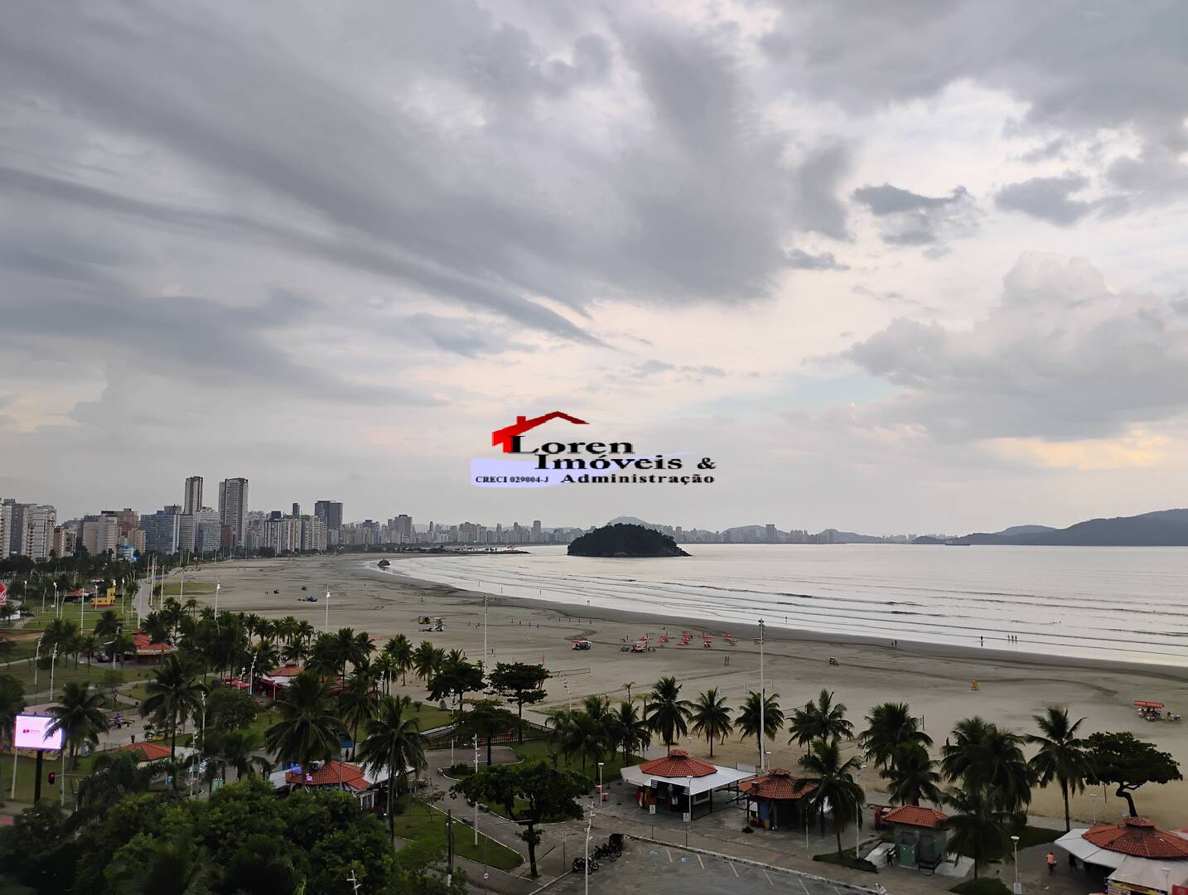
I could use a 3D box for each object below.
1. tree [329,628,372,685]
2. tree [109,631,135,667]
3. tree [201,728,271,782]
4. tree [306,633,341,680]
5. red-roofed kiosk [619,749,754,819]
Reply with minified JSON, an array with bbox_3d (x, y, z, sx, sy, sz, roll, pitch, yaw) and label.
[{"bbox_3d":[-42.096,36.776,166.601,6.748,11.224,6.748,1,-6,-14],"label":"tree"},{"bbox_3d":[-98.468,41.966,200.790,5.422,7.343,5.422,3,-6,-26],"label":"tree"},{"bbox_3d":[-36.746,32.444,98.838,7.244,7.057,7.244,2,-6,-20],"label":"tree"},{"bbox_3d":[-45.810,36.910,163.260,5.830,10.840,5.830,2,-6,-15],"label":"tree"},{"bbox_3d":[9.250,35.391,105.000,12.600,5.000,11.400,-4,-7,39],"label":"red-roofed kiosk"}]

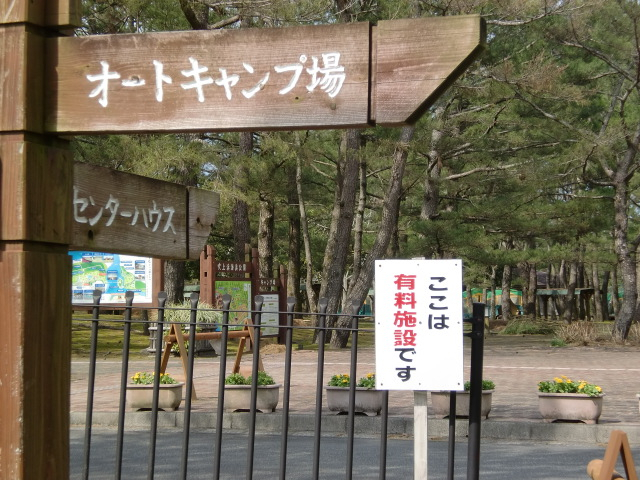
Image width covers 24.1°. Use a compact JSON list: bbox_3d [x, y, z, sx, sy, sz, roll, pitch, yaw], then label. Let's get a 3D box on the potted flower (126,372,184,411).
[{"bbox_3d":[-1.728,1.594,15.755,0.634,0.389,0.287,-1,-2,18],"label":"potted flower"}]

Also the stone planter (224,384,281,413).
[{"bbox_3d":[-0.691,1.637,15.414,0.634,0.281,0.287,-1,-2,18],"label":"stone planter"}]

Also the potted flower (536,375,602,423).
[{"bbox_3d":[2.421,1.521,14.399,0.634,0.445,0.287,-1,-2,18],"label":"potted flower"}]

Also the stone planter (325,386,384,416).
[{"bbox_3d":[0.359,1.626,15.070,0.634,0.281,0.287,-1,-2,18],"label":"stone planter"}]

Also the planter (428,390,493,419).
[{"bbox_3d":[1.403,1.614,14.729,0.634,0.281,0.287,-1,-2,18],"label":"planter"}]

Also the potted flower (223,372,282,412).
[{"bbox_3d":[-0.691,1.566,15.416,0.634,0.423,0.287,-1,-2,18],"label":"potted flower"}]

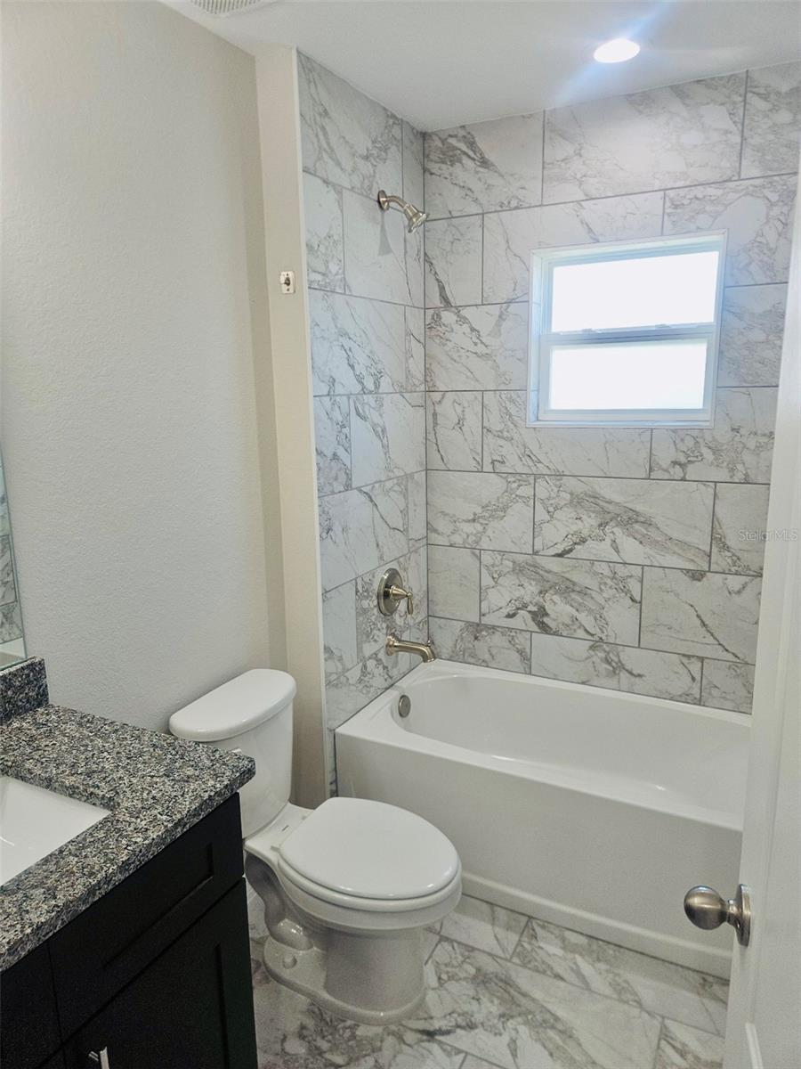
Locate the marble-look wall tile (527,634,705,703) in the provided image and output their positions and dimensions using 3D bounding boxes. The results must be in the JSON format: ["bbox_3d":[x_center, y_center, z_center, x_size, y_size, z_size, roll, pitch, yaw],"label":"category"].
[{"bbox_3d":[0.790,0.491,2.648,0.616,0.178,0.010,5,14,27],"label":"marble-look wall tile"}]

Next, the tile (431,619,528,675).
[{"bbox_3d":[0.320,0.448,2.888,0.443,0.176,0.010,5,14,27],"label":"tile"}]

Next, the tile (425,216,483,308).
[{"bbox_3d":[0.197,-0.995,2.605,0.226,0.302,0.010,5,14,28],"label":"tile"}]

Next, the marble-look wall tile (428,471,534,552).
[{"bbox_3d":[0.307,-0.091,2.749,0.439,0.302,0.010,5,14,28],"label":"marble-look wall tile"}]

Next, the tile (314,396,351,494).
[{"bbox_3d":[-0.214,-0.281,2.236,0.010,0.305,0.197,5,14,28],"label":"tile"}]

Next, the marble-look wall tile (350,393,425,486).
[{"bbox_3d":[-0.033,-0.355,2.563,0.010,0.305,0.561,5,14,28],"label":"marble-look wall tile"}]

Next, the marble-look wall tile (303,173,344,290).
[{"bbox_3d":[-0.226,-0.884,2.106,0.010,0.305,0.197,5,14,28],"label":"marble-look wall tile"}]

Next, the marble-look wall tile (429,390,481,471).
[{"bbox_3d":[0.209,-0.401,2.755,0.230,0.305,0.010,5,14,27],"label":"marble-look wall tile"}]

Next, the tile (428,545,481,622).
[{"bbox_3d":[0.220,0.198,2.862,0.226,0.302,0.010,5,14,28],"label":"tile"}]

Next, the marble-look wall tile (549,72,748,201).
[{"bbox_3d":[0.758,-1.248,2.270,0.613,0.297,0.010,5,14,27],"label":"marble-look wall tile"}]

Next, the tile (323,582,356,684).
[{"bbox_3d":[-0.200,0.318,2.343,0.010,0.302,0.197,5,14,28],"label":"tile"}]

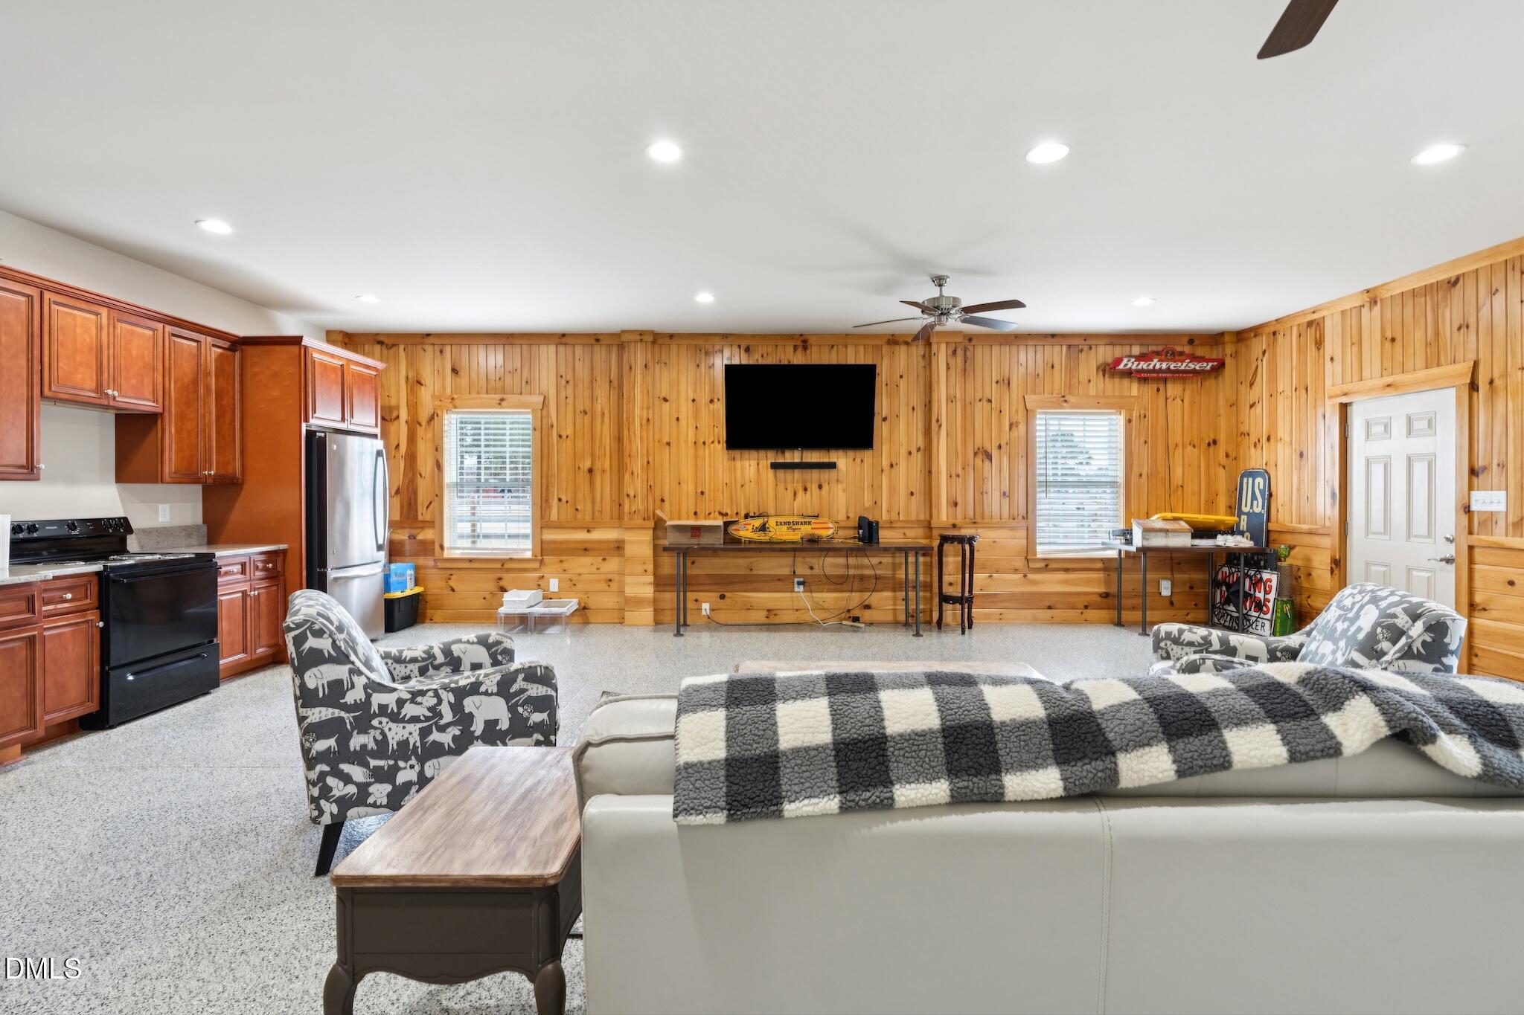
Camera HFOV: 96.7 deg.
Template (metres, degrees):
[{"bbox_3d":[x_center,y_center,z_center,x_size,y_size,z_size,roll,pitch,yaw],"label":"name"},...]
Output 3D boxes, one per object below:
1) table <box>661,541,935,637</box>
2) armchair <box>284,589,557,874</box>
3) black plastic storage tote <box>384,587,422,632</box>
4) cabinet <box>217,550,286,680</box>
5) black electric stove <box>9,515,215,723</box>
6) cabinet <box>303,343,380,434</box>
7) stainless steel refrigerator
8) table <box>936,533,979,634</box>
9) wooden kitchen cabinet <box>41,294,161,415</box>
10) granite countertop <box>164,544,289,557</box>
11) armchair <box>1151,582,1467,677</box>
[{"bbox_3d":[0.340,0.775,6.486,2.470,0.820,0.500,0,1,0],"label":"table"},{"bbox_3d":[-1.384,0.817,2.759,0.860,0.880,0.770,-1,1,-32],"label":"armchair"},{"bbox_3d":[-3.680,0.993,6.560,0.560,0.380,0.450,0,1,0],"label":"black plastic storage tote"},{"bbox_3d":[-4.030,0.777,4.951,0.630,0.875,0.750,0,1,0],"label":"cabinet"},{"bbox_3d":[-3.985,0.649,4.188,0.700,1.160,0.765,0,1,0],"label":"black electric stove"},{"bbox_3d":[-3.950,-0.968,5.812,0.720,0.610,0.960,0,1,0],"label":"cabinet"},{"bbox_3d":[-3.825,0.303,5.777,0.850,1.790,0.800,0,1,0],"label":"stainless steel refrigerator"},{"bbox_3d":[1.875,0.725,6.495,0.340,0.920,0.340,1,1,30],"label":"table"},{"bbox_3d":[-4.185,-0.920,4.148,0.330,0.600,0.770,0,1,0],"label":"wooden kitchen cabinet"},{"bbox_3d":[-4.025,0.319,4.942,0.650,0.040,0.750,0,1,0],"label":"granite countertop"},{"bbox_3d":[2.230,0.814,2.906,0.860,0.880,0.770,1,1,26],"label":"armchair"}]

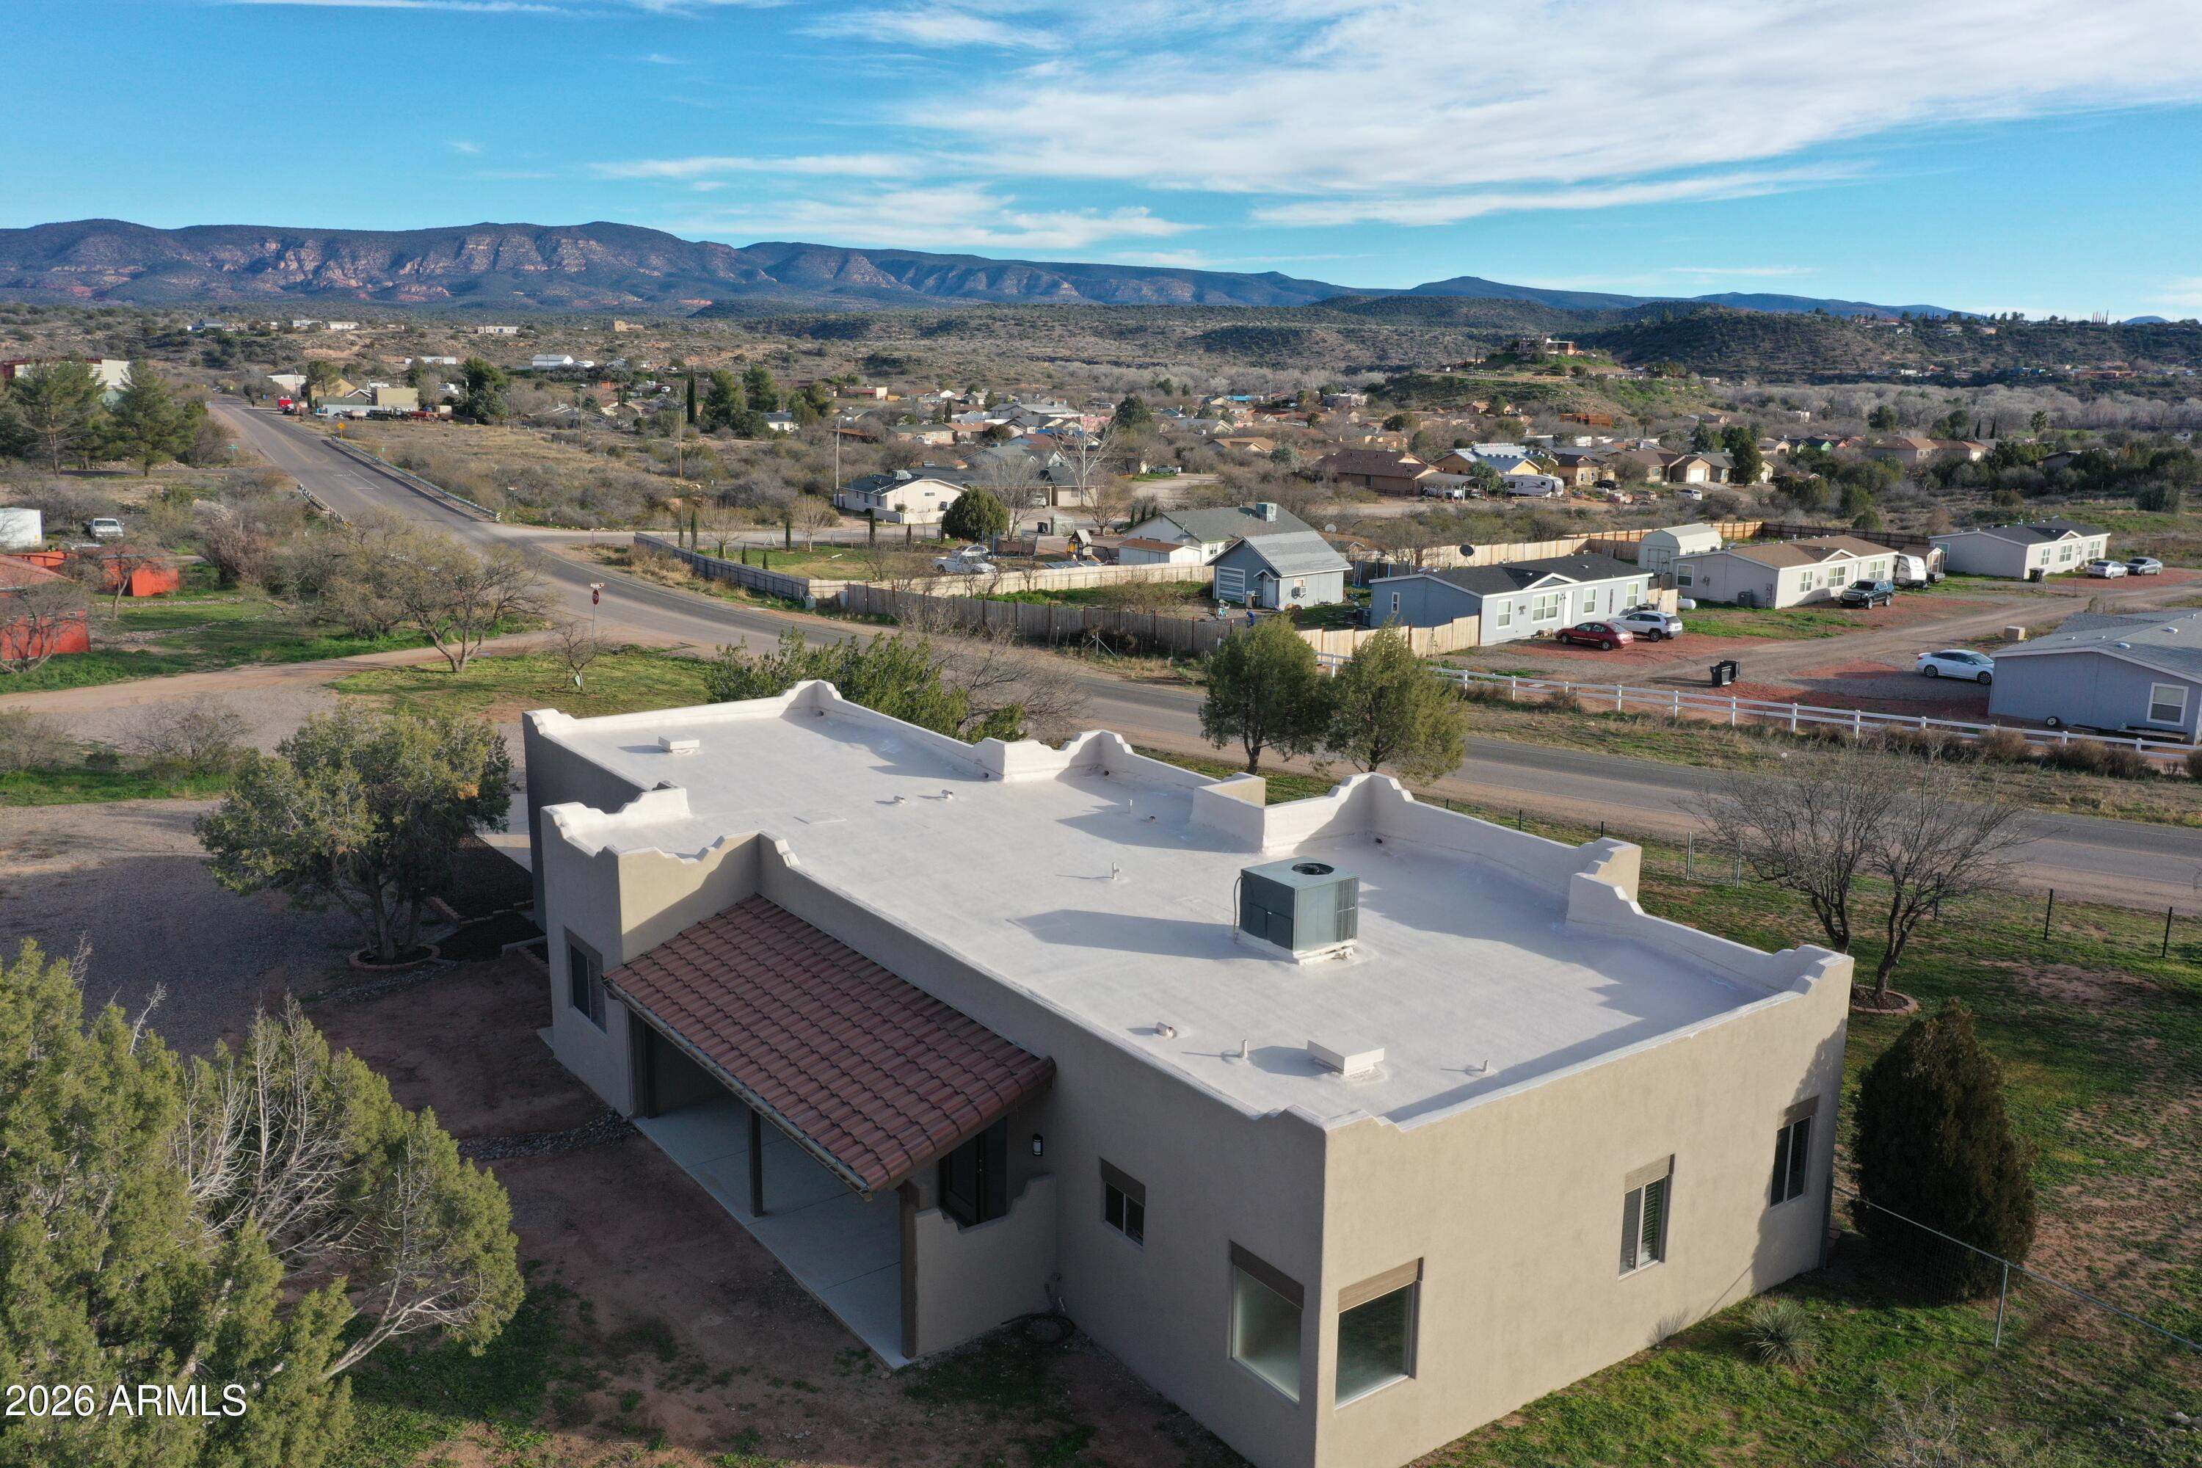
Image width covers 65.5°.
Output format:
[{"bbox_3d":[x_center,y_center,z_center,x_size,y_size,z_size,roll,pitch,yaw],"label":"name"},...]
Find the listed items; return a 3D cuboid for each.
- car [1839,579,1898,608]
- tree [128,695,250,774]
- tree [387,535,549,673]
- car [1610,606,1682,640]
[{"bbox_3d":[52.249,-9.570,116.830,4.850,1.780,1.970,-11,17,-44],"label":"car"},{"bbox_3d":[-29.410,-0.017,55.242,3.957,2.320,3.562,-6,14,-28],"label":"tree"},{"bbox_3d":[-29.783,-6.006,79.969,7.000,6.200,6.400,-4,13,-20],"label":"tree"},{"bbox_3d":[32.891,-6.669,103.592,1.860,1.680,4.620,-10,16,-40],"label":"car"}]

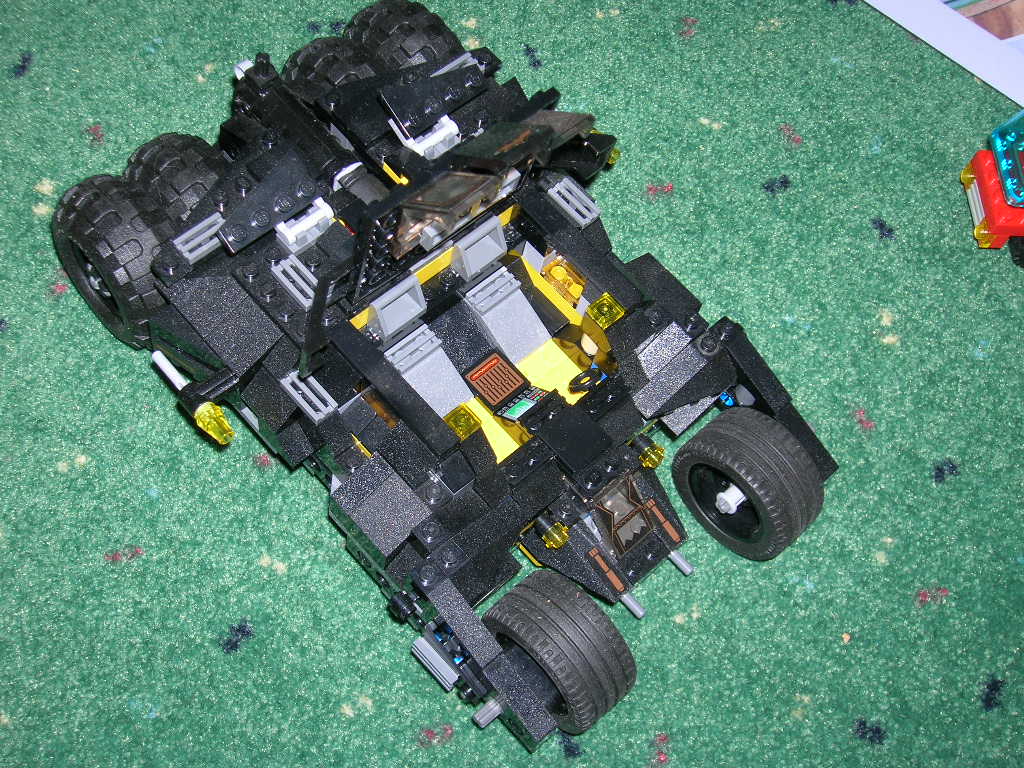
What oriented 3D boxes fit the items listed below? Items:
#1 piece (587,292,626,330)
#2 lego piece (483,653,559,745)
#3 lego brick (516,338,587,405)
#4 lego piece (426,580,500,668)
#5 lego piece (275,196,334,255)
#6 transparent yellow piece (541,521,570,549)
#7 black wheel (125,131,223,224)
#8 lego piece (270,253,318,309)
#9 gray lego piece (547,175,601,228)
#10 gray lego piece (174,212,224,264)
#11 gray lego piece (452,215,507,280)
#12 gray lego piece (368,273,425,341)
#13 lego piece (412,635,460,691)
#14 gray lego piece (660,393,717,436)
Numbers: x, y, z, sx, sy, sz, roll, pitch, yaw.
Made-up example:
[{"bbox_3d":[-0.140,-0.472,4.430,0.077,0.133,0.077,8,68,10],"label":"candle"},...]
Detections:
[{"bbox_3d":[0.027,-0.021,0.401,0.008,0.003,0.008,-38,74,-21],"label":"piece"},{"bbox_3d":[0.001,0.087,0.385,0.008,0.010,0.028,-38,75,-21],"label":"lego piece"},{"bbox_3d":[0.014,-0.001,0.427,0.016,0.006,0.024,-38,75,-21],"label":"lego brick"},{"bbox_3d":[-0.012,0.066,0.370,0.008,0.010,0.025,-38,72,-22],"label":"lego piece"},{"bbox_3d":[-0.059,-0.045,0.395,0.016,0.007,0.008,-38,74,-21],"label":"lego piece"},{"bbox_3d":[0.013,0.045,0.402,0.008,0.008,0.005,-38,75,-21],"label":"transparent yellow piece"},{"bbox_3d":[-0.100,-0.053,0.439,0.026,0.056,0.056,-38,72,-22],"label":"black wheel"},{"bbox_3d":[-0.060,-0.029,0.389,0.008,0.003,0.016,-38,74,-21],"label":"lego piece"},{"bbox_3d":[0.019,-0.056,0.424,0.008,0.003,0.016,-38,72,-22],"label":"gray lego piece"},{"bbox_3d":[-0.087,-0.041,0.387,0.016,0.003,0.008,-38,72,-22],"label":"gray lego piece"},{"bbox_3d":[-0.009,-0.041,0.406,0.016,0.011,0.009,-38,72,-22],"label":"gray lego piece"},{"bbox_3d":[-0.033,-0.023,0.394,0.016,0.011,0.009,-38,72,-22],"label":"gray lego piece"},{"bbox_3d":[-0.021,0.080,0.386,0.003,0.008,0.016,-38,72,-22],"label":"lego piece"},{"bbox_3d":[0.059,0.004,0.427,0.028,0.010,0.008,-38,75,-21],"label":"gray lego piece"}]

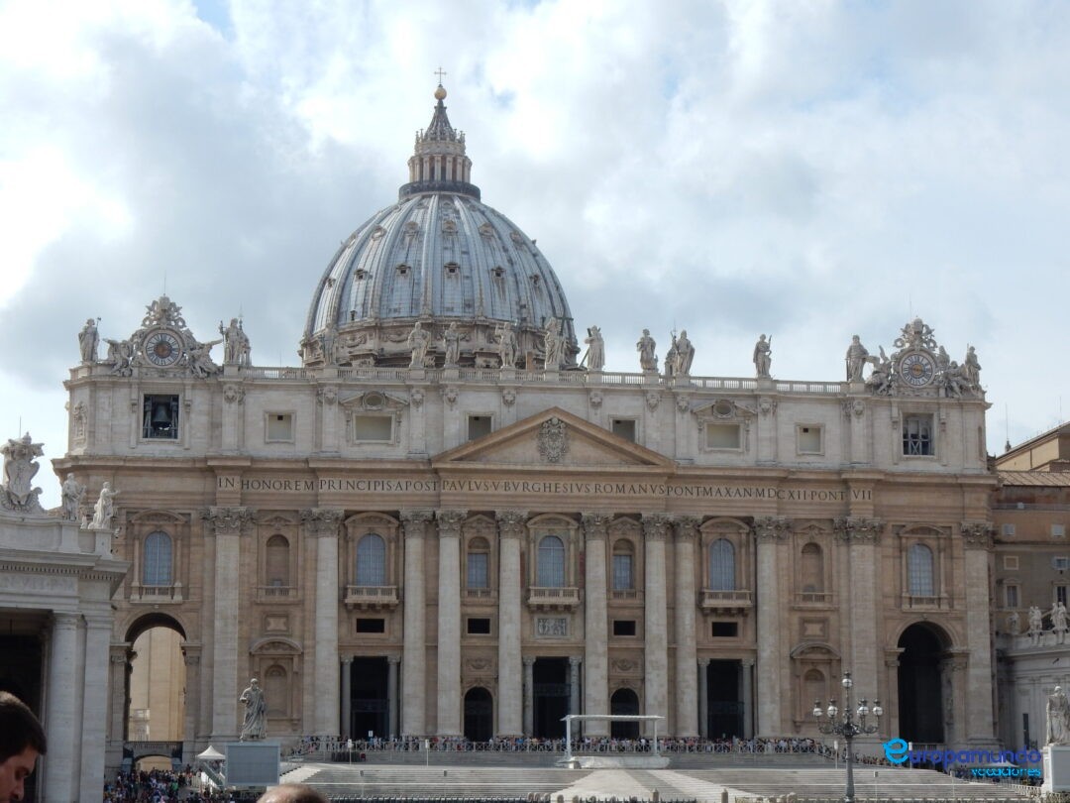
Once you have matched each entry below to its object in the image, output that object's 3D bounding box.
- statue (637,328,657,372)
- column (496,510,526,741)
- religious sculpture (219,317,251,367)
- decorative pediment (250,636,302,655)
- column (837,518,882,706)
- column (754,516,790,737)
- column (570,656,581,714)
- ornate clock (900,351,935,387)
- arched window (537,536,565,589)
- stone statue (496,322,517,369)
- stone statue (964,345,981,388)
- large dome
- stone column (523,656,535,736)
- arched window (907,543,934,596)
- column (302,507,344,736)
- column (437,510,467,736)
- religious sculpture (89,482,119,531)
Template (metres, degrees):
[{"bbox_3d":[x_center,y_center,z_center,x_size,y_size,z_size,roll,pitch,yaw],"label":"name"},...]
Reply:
[{"bbox_3d":[14.282,-6.670,281.215,2.350,5.500,1.700,1,-10,-9],"label":"statue"},{"bbox_3d":[-2.851,26.891,266.523,3.600,27.302,3.500,1,-10,-8],"label":"column"},{"bbox_3d":[-36.799,-7.190,268.809,3.463,5.996,2.200,1,-10,-8],"label":"religious sculpture"},{"bbox_3d":[-30.700,28.940,260.040,6.070,2.100,1.000,1,-10,-9],"label":"decorative pediment"},{"bbox_3d":[39.920,28.180,270.820,6.070,27.550,2.000,1,-10,-9],"label":"column"},{"bbox_3d":[29.150,27.900,270.480,4.190,27.760,3.000,1,-10,-8],"label":"column"},{"bbox_3d":[4.860,35.980,265.680,1.460,10.110,1.400,1,-10,-9],"label":"column"},{"bbox_3d":[48.740,-4.100,279.310,4.650,4.650,0.800,1,-10,-8],"label":"ornate clock"},{"bbox_3d":[2.010,19.890,269.990,3.450,6.900,0.600,1,-10,-8],"label":"arched window"},{"bbox_3d":[-3.523,-6.984,273.816,2.474,5.795,1.800,1,-10,-8],"label":"stone statue"},{"bbox_3d":[55.990,-4.380,280.910,2.050,5.680,1.800,1,-10,-8],"label":"stone statue"},{"bbox_3d":[-17.903,-30.148,414.880,51.886,61.397,51.886,1,-10,-8],"label":"large dome"},{"bbox_3d":[-0.628,35.964,267.344,1.300,9.695,1.300,1,-10,-8],"label":"stone column"},{"bbox_3d":[48.899,21.280,278.105,3.389,6.541,0.700,1,-10,-8],"label":"arched window"},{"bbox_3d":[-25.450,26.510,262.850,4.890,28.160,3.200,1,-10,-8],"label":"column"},{"bbox_3d":[-10.000,26.570,262.210,3.570,27.620,3.000,1,-10,-9],"label":"column"},{"bbox_3d":[-28.866,7.001,147.000,1.600,3.204,1.500,9,-13,-42],"label":"religious sculpture"}]

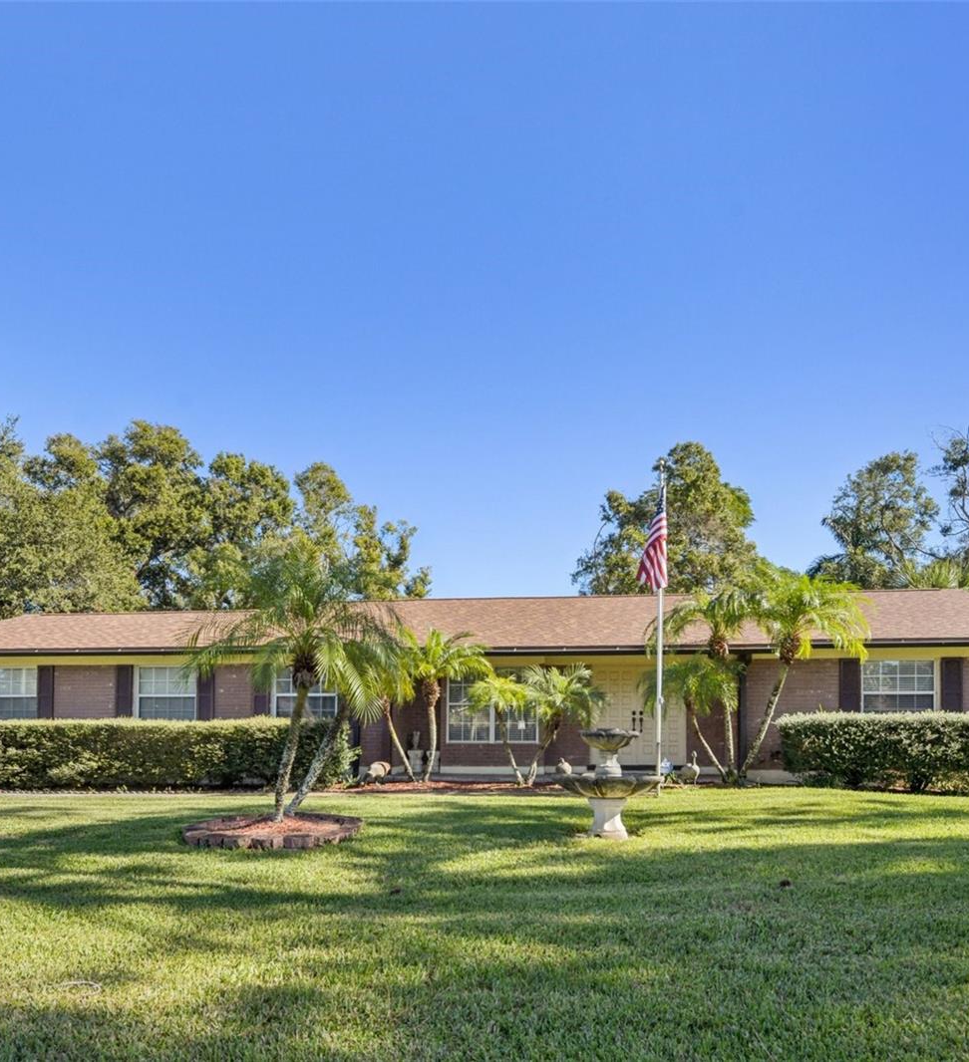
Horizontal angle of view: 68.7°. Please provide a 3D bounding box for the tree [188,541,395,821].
[{"bbox_3d":[-2.199,1.701,8.200,2.200,3.100,2.100,0,-10,0],"label":"tree"}]

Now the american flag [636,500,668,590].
[{"bbox_3d":[2.767,0.226,11.700,0.520,1.480,0.250,0,-10,0],"label":"american flag"}]

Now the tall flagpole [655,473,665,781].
[{"bbox_3d":[2.891,1.604,11.700,0.090,5.250,0.090,0,-10,0],"label":"tall flagpole"}]

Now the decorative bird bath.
[{"bbox_3d":[1.361,2.805,7.900,1.170,1.200,1.170,0,-10,0],"label":"decorative bird bath"}]

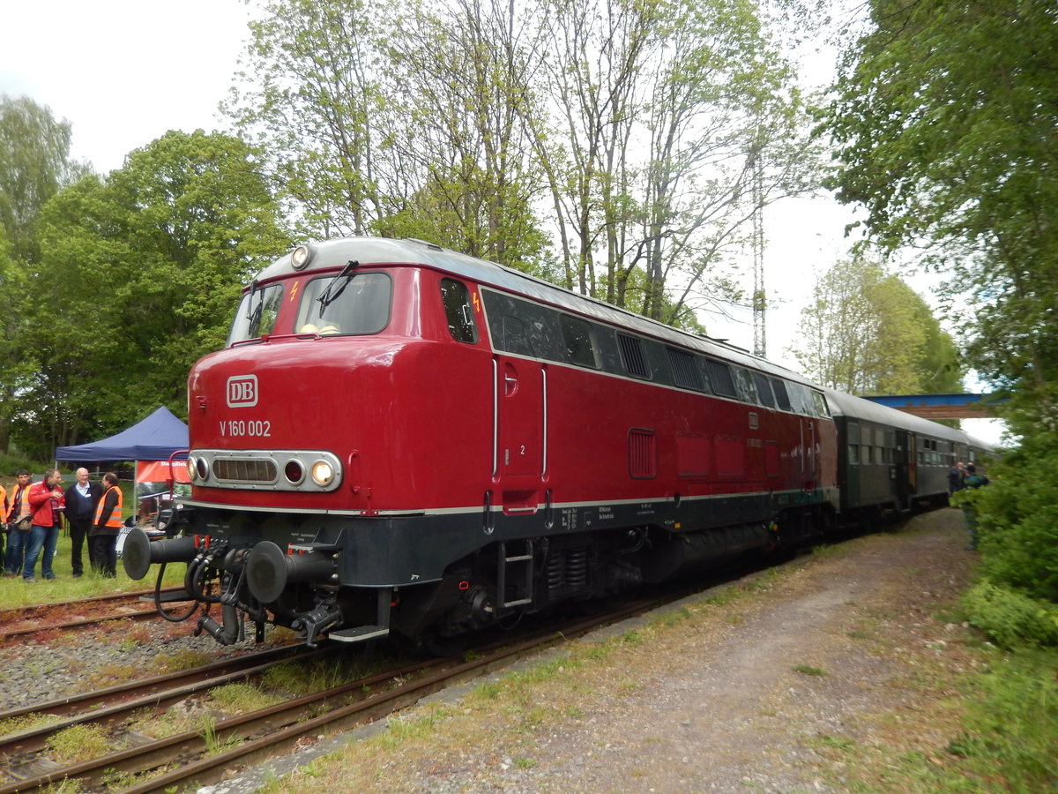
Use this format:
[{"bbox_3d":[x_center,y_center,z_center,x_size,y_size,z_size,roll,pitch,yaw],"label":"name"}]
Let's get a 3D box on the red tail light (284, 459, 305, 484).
[{"bbox_3d":[-1.912,0.611,6.243,0.195,0.200,0.070,-2,-6,23],"label":"red tail light"}]

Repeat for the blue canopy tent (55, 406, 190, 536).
[{"bbox_3d":[-7.596,1.760,16.045,3.000,3.140,3.000,-3,-6,34],"label":"blue canopy tent"}]

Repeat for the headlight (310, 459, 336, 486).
[{"bbox_3d":[-1.653,0.605,6.136,0.205,0.210,0.080,-1,-6,20],"label":"headlight"}]

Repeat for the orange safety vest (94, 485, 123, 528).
[{"bbox_3d":[-6.845,1.788,12.450,0.340,0.670,0.480,2,-5,-12],"label":"orange safety vest"}]

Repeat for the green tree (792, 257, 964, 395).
[{"bbox_3d":[30.188,-1.738,66.750,14.500,20.300,13.000,-2,-6,24],"label":"green tree"}]

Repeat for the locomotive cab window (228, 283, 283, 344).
[{"bbox_3d":[-2.682,-0.813,7.498,0.080,0.530,0.880,23,-19,-40],"label":"locomotive cab window"}]

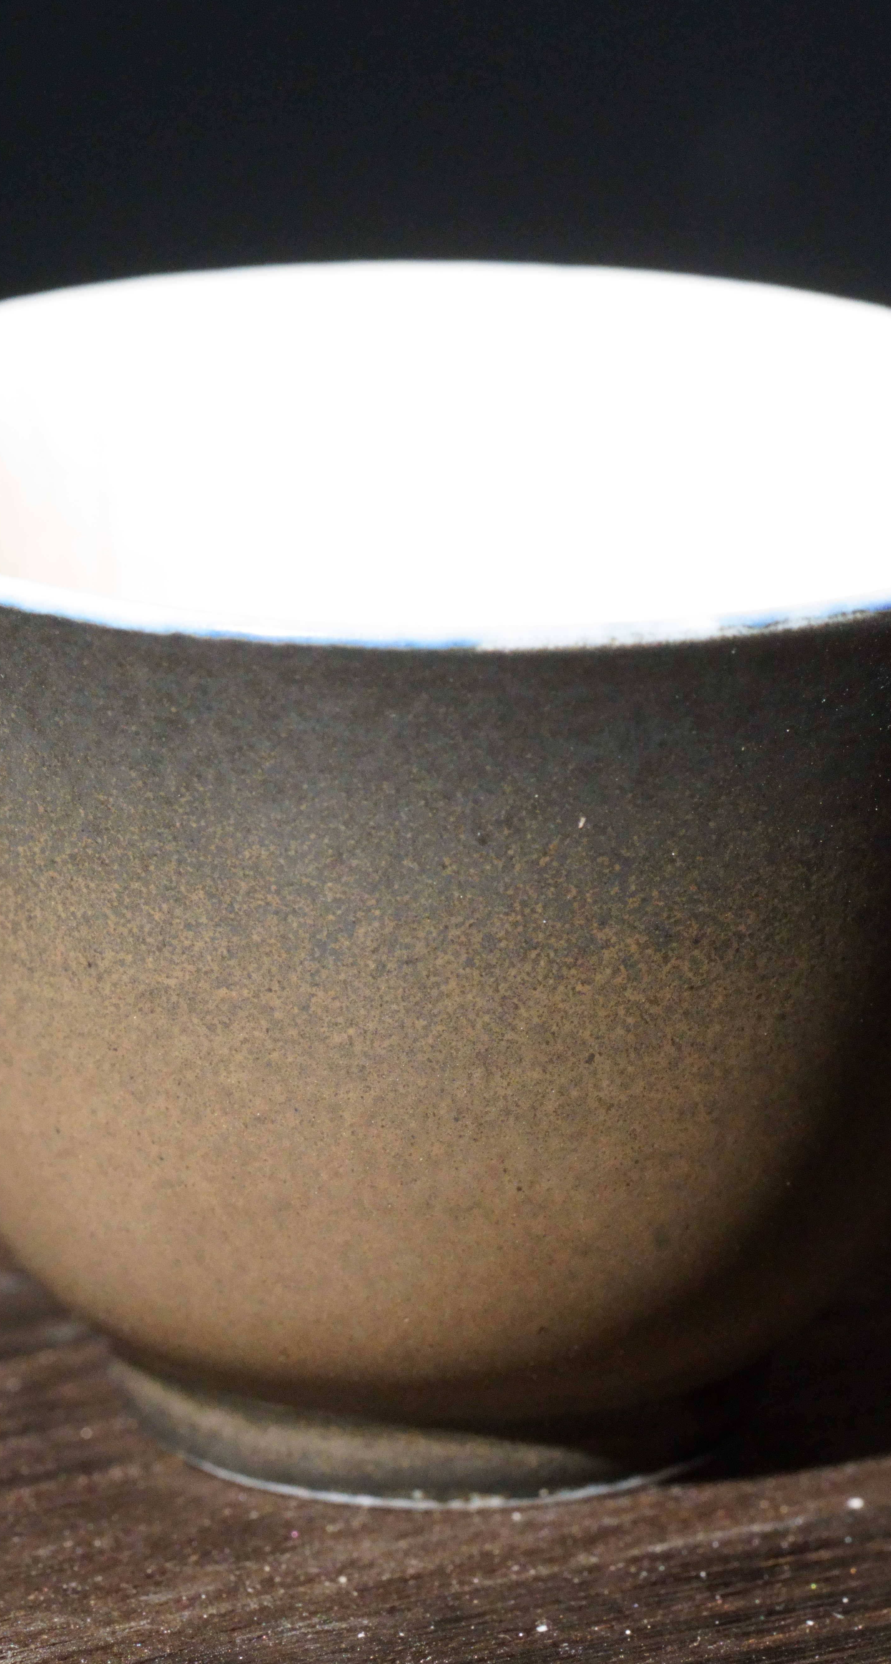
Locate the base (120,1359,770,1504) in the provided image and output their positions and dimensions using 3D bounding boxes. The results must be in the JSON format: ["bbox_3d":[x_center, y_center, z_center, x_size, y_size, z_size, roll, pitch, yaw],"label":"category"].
[{"bbox_3d":[0.000,0.026,0.552,0.034,0.005,0.034,0,18,0],"label":"base"}]

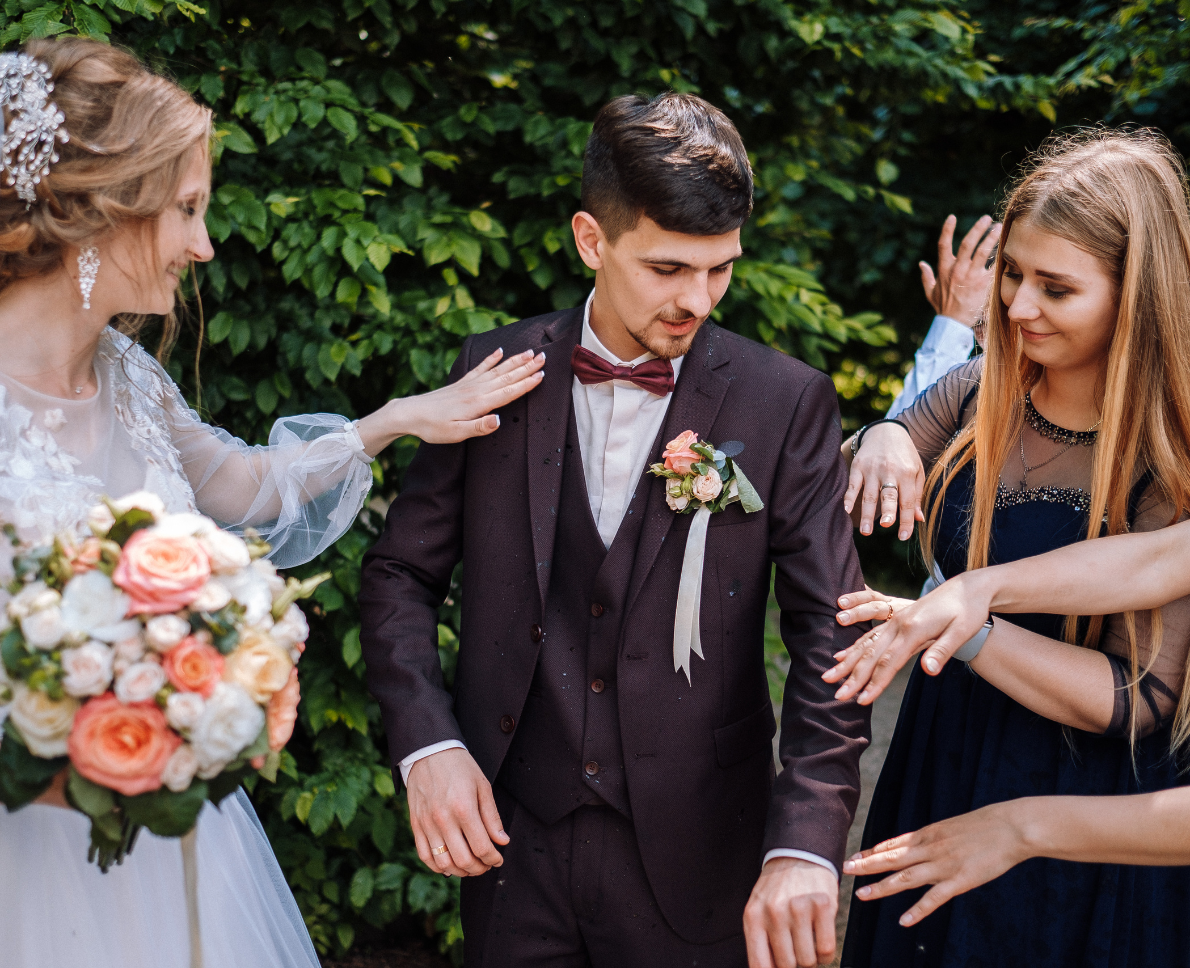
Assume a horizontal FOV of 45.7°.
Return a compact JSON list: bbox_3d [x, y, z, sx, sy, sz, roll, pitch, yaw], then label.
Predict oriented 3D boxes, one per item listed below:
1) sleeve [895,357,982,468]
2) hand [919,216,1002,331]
[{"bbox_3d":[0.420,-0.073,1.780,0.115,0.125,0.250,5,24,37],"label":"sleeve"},{"bbox_3d":[0.583,-0.332,2.220,0.140,0.185,0.080,11,-6,-17],"label":"hand"}]

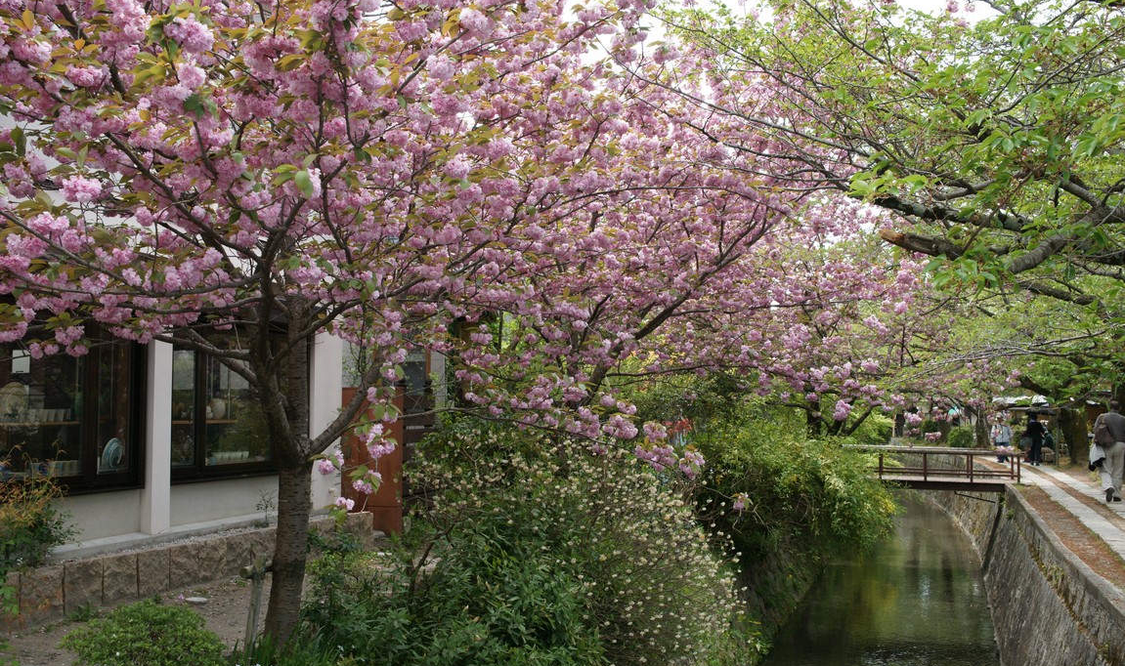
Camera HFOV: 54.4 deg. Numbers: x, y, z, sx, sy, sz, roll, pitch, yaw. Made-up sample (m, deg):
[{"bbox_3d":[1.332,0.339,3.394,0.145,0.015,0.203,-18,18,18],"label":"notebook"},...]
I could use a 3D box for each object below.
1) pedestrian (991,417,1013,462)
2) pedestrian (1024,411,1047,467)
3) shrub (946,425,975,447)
[{"bbox_3d":[14.653,3.506,36.500,0.620,1.680,0.420,-2,-5,21],"label":"pedestrian"},{"bbox_3d":[14.703,3.314,34.000,0.580,1.640,0.420,-4,-6,38],"label":"pedestrian"},{"bbox_3d":[18.592,4.935,51.000,1.200,1.120,1.150,-2,-5,22],"label":"shrub"}]

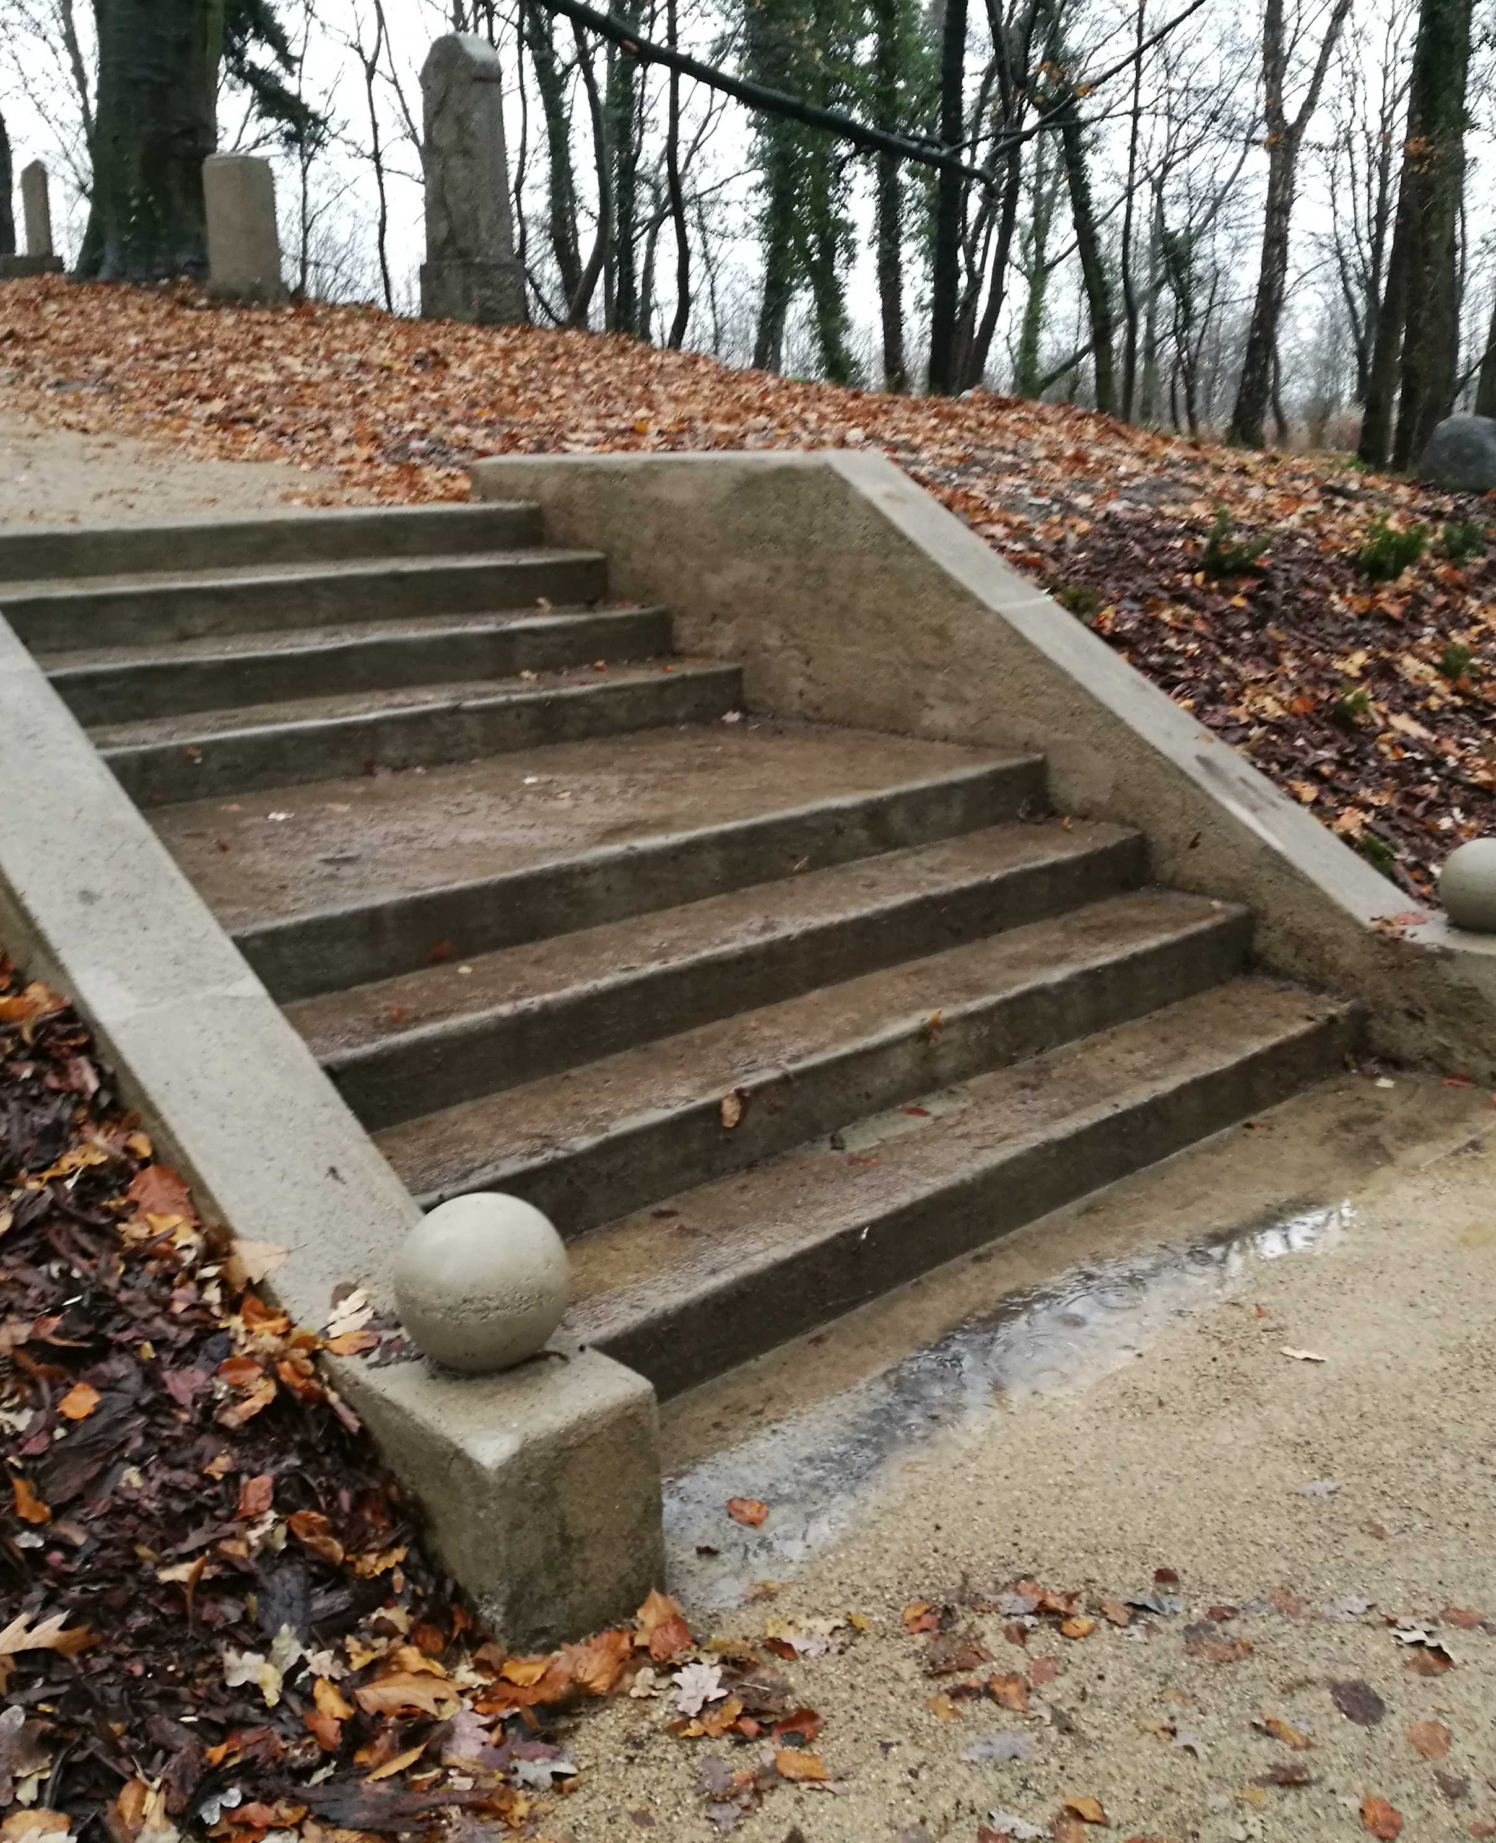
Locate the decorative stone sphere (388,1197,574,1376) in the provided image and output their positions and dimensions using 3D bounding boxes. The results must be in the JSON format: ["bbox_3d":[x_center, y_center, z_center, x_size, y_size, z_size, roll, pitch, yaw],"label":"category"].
[{"bbox_3d":[-0.351,0.477,2.522,0.229,0.229,0.229,0,16,0],"label":"decorative stone sphere"}]

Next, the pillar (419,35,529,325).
[{"bbox_3d":[-1.686,-4.473,11.581,0.472,1.619,0.472,-15,22,-42],"label":"pillar"}]

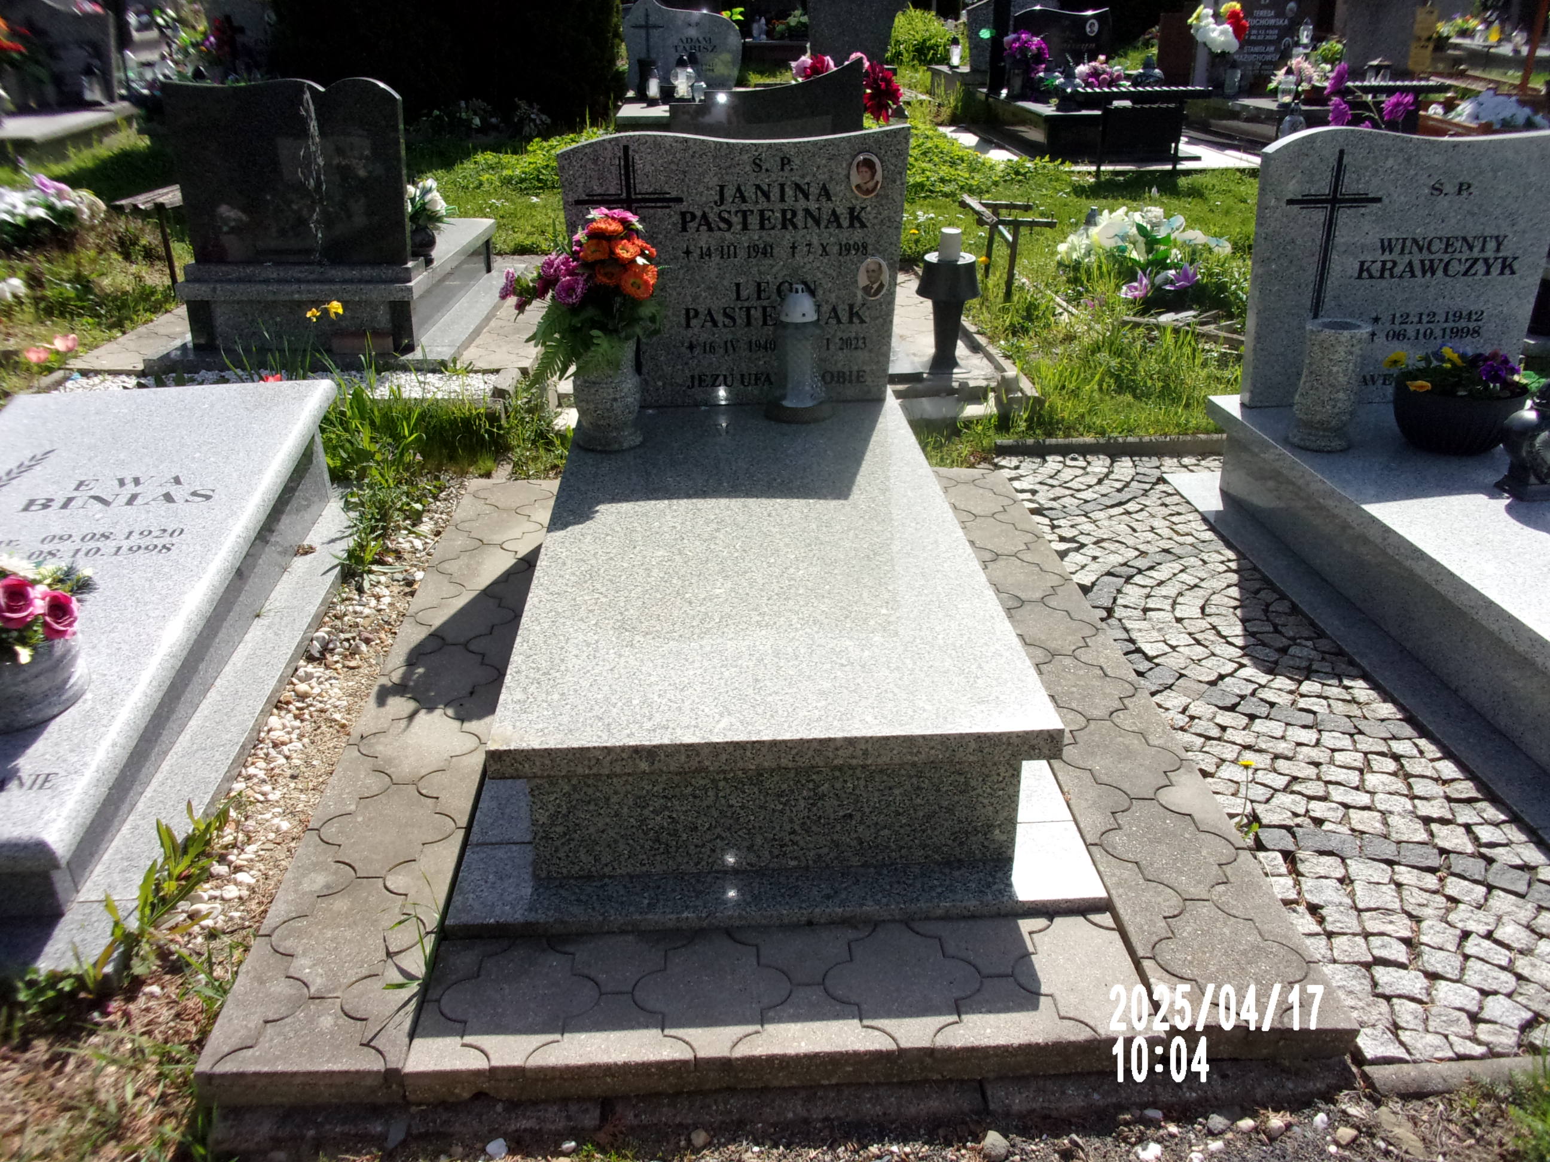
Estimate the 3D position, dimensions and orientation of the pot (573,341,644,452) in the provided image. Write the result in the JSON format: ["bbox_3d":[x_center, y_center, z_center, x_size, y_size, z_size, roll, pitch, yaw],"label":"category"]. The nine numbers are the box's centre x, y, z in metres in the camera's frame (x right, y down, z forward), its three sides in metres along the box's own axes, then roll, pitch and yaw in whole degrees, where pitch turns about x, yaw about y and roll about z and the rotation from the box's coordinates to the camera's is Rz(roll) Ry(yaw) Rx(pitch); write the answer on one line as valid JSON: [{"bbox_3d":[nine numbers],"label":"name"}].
[{"bbox_3d":[-0.413,-0.463,3.083,0.165,0.250,0.165,-2,23,-3],"label":"pot"}]

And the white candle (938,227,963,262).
[{"bbox_3d":[0.616,-1.181,4.400,0.078,0.110,0.078,-2,23,-3],"label":"white candle"}]

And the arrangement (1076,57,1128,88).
[{"bbox_3d":[2.676,-4.178,10.300,0.380,0.240,0.330,-2,23,-3],"label":"arrangement"}]

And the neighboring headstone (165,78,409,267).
[{"bbox_3d":[-1.829,-1.555,4.756,0.840,0.680,0.085,0,23,1],"label":"neighboring headstone"}]

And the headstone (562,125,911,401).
[{"bbox_3d":[-0.104,-0.829,3.333,0.888,0.718,0.080,-2,23,-3],"label":"headstone"}]

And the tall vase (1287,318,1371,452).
[{"bbox_3d":[1.351,-0.475,3.051,0.160,0.290,0.160,-2,23,-3],"label":"tall vase"}]

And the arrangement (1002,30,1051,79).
[{"bbox_3d":[2.164,-4.532,10.800,0.360,0.360,0.340,-2,23,-3],"label":"arrangement"}]

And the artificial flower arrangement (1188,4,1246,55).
[{"bbox_3d":[3.777,-4.707,10.700,0.450,0.380,0.360,-2,23,-3],"label":"artificial flower arrangement"}]

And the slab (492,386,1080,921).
[{"bbox_3d":[-0.048,-0.009,2.708,0.890,0.275,1.915,-2,23,-3],"label":"slab"}]

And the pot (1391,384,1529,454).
[{"bbox_3d":[1.668,-0.405,3.063,0.300,0.150,0.300,0,23,0],"label":"pot"}]

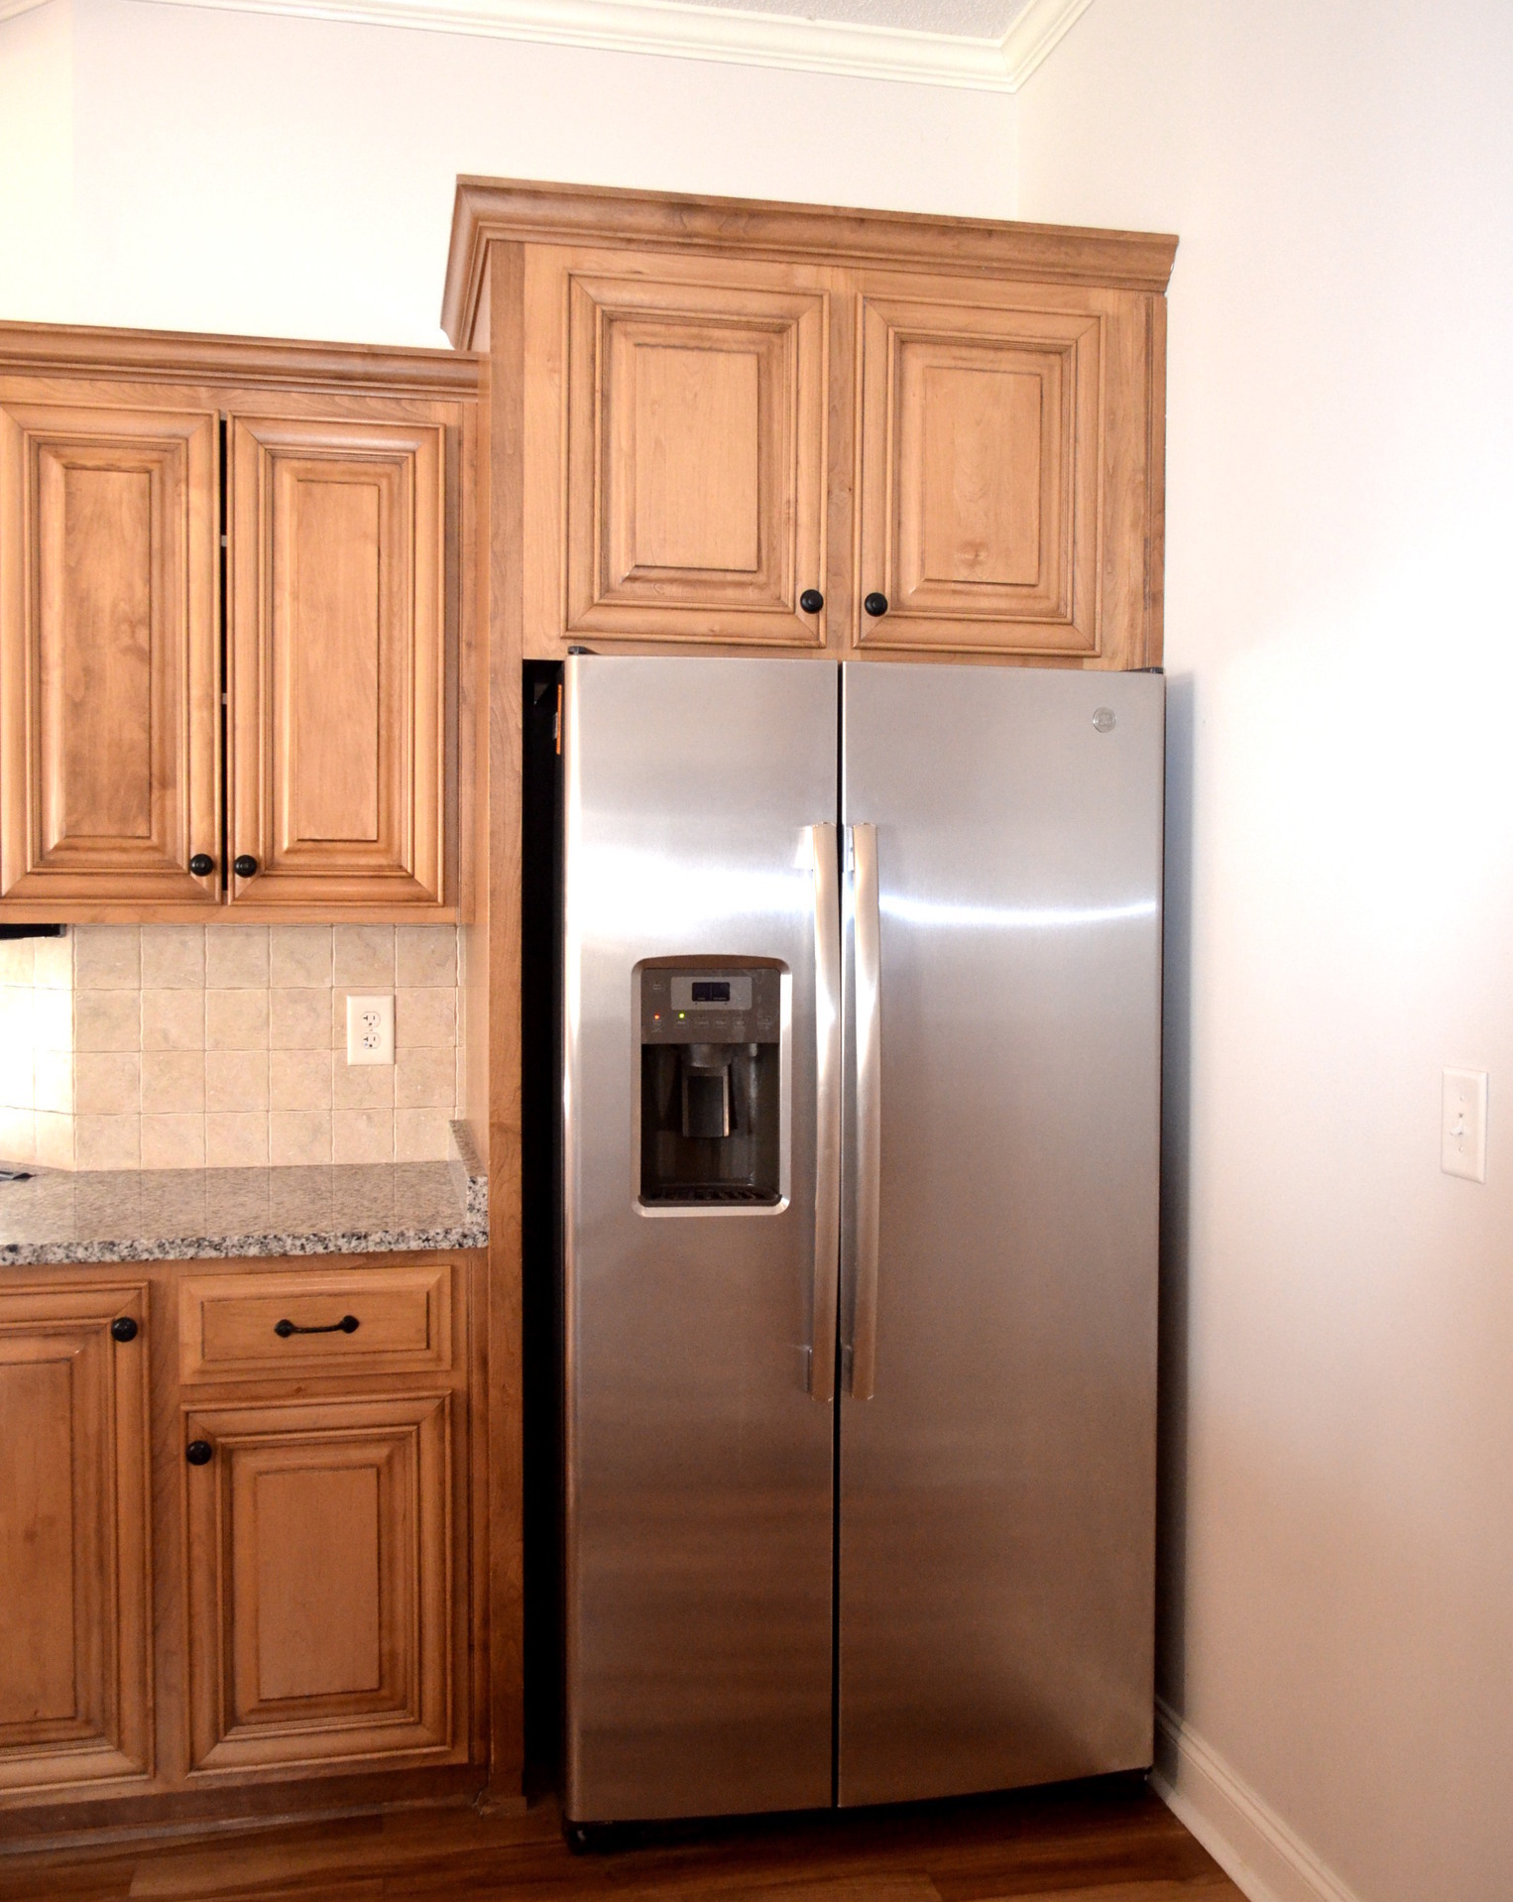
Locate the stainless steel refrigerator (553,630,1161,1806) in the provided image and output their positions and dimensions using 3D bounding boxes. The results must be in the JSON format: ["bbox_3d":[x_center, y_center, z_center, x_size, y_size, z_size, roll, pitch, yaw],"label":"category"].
[{"bbox_3d":[0.100,0.434,2.857,0.908,1.763,0.840,0,2,-12],"label":"stainless steel refrigerator"}]

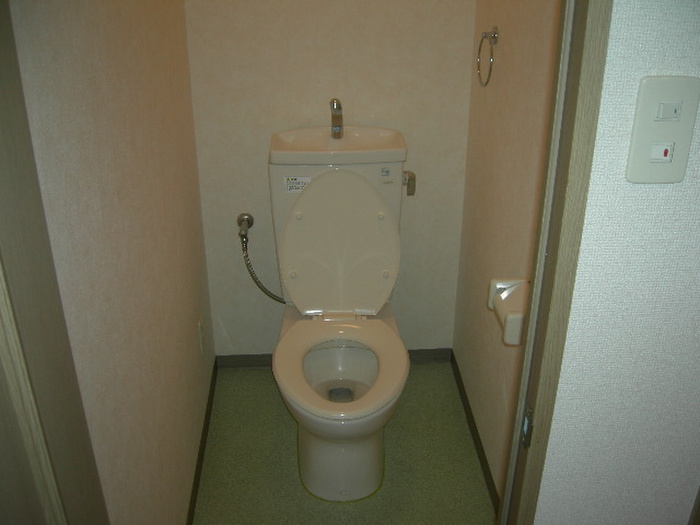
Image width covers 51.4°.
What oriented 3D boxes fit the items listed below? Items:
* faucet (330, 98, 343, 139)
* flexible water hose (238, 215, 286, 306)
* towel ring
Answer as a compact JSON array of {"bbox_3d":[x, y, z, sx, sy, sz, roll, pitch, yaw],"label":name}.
[{"bbox_3d":[-0.040,-0.419,2.130,0.033,0.122,0.078,1,26,1],"label":"faucet"},{"bbox_3d":[-0.282,-0.001,2.357,0.158,0.300,0.105,-1,26,-3],"label":"flexible water hose"},{"bbox_3d":[0.356,-0.530,1.869,0.046,0.152,0.150,-1,26,-3],"label":"towel ring"}]

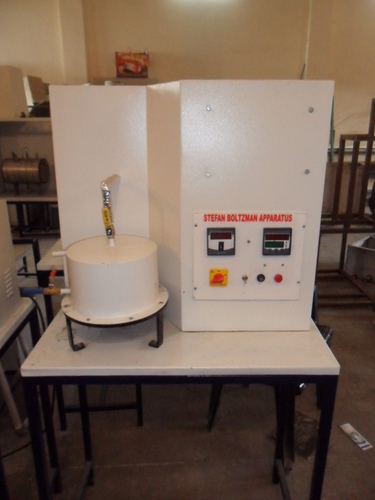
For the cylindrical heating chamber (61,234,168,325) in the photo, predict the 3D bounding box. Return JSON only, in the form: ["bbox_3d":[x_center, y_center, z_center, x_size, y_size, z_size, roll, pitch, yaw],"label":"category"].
[{"bbox_3d":[-0.187,0.062,1.018,0.280,0.142,0.280,0,16,-1],"label":"cylindrical heating chamber"}]

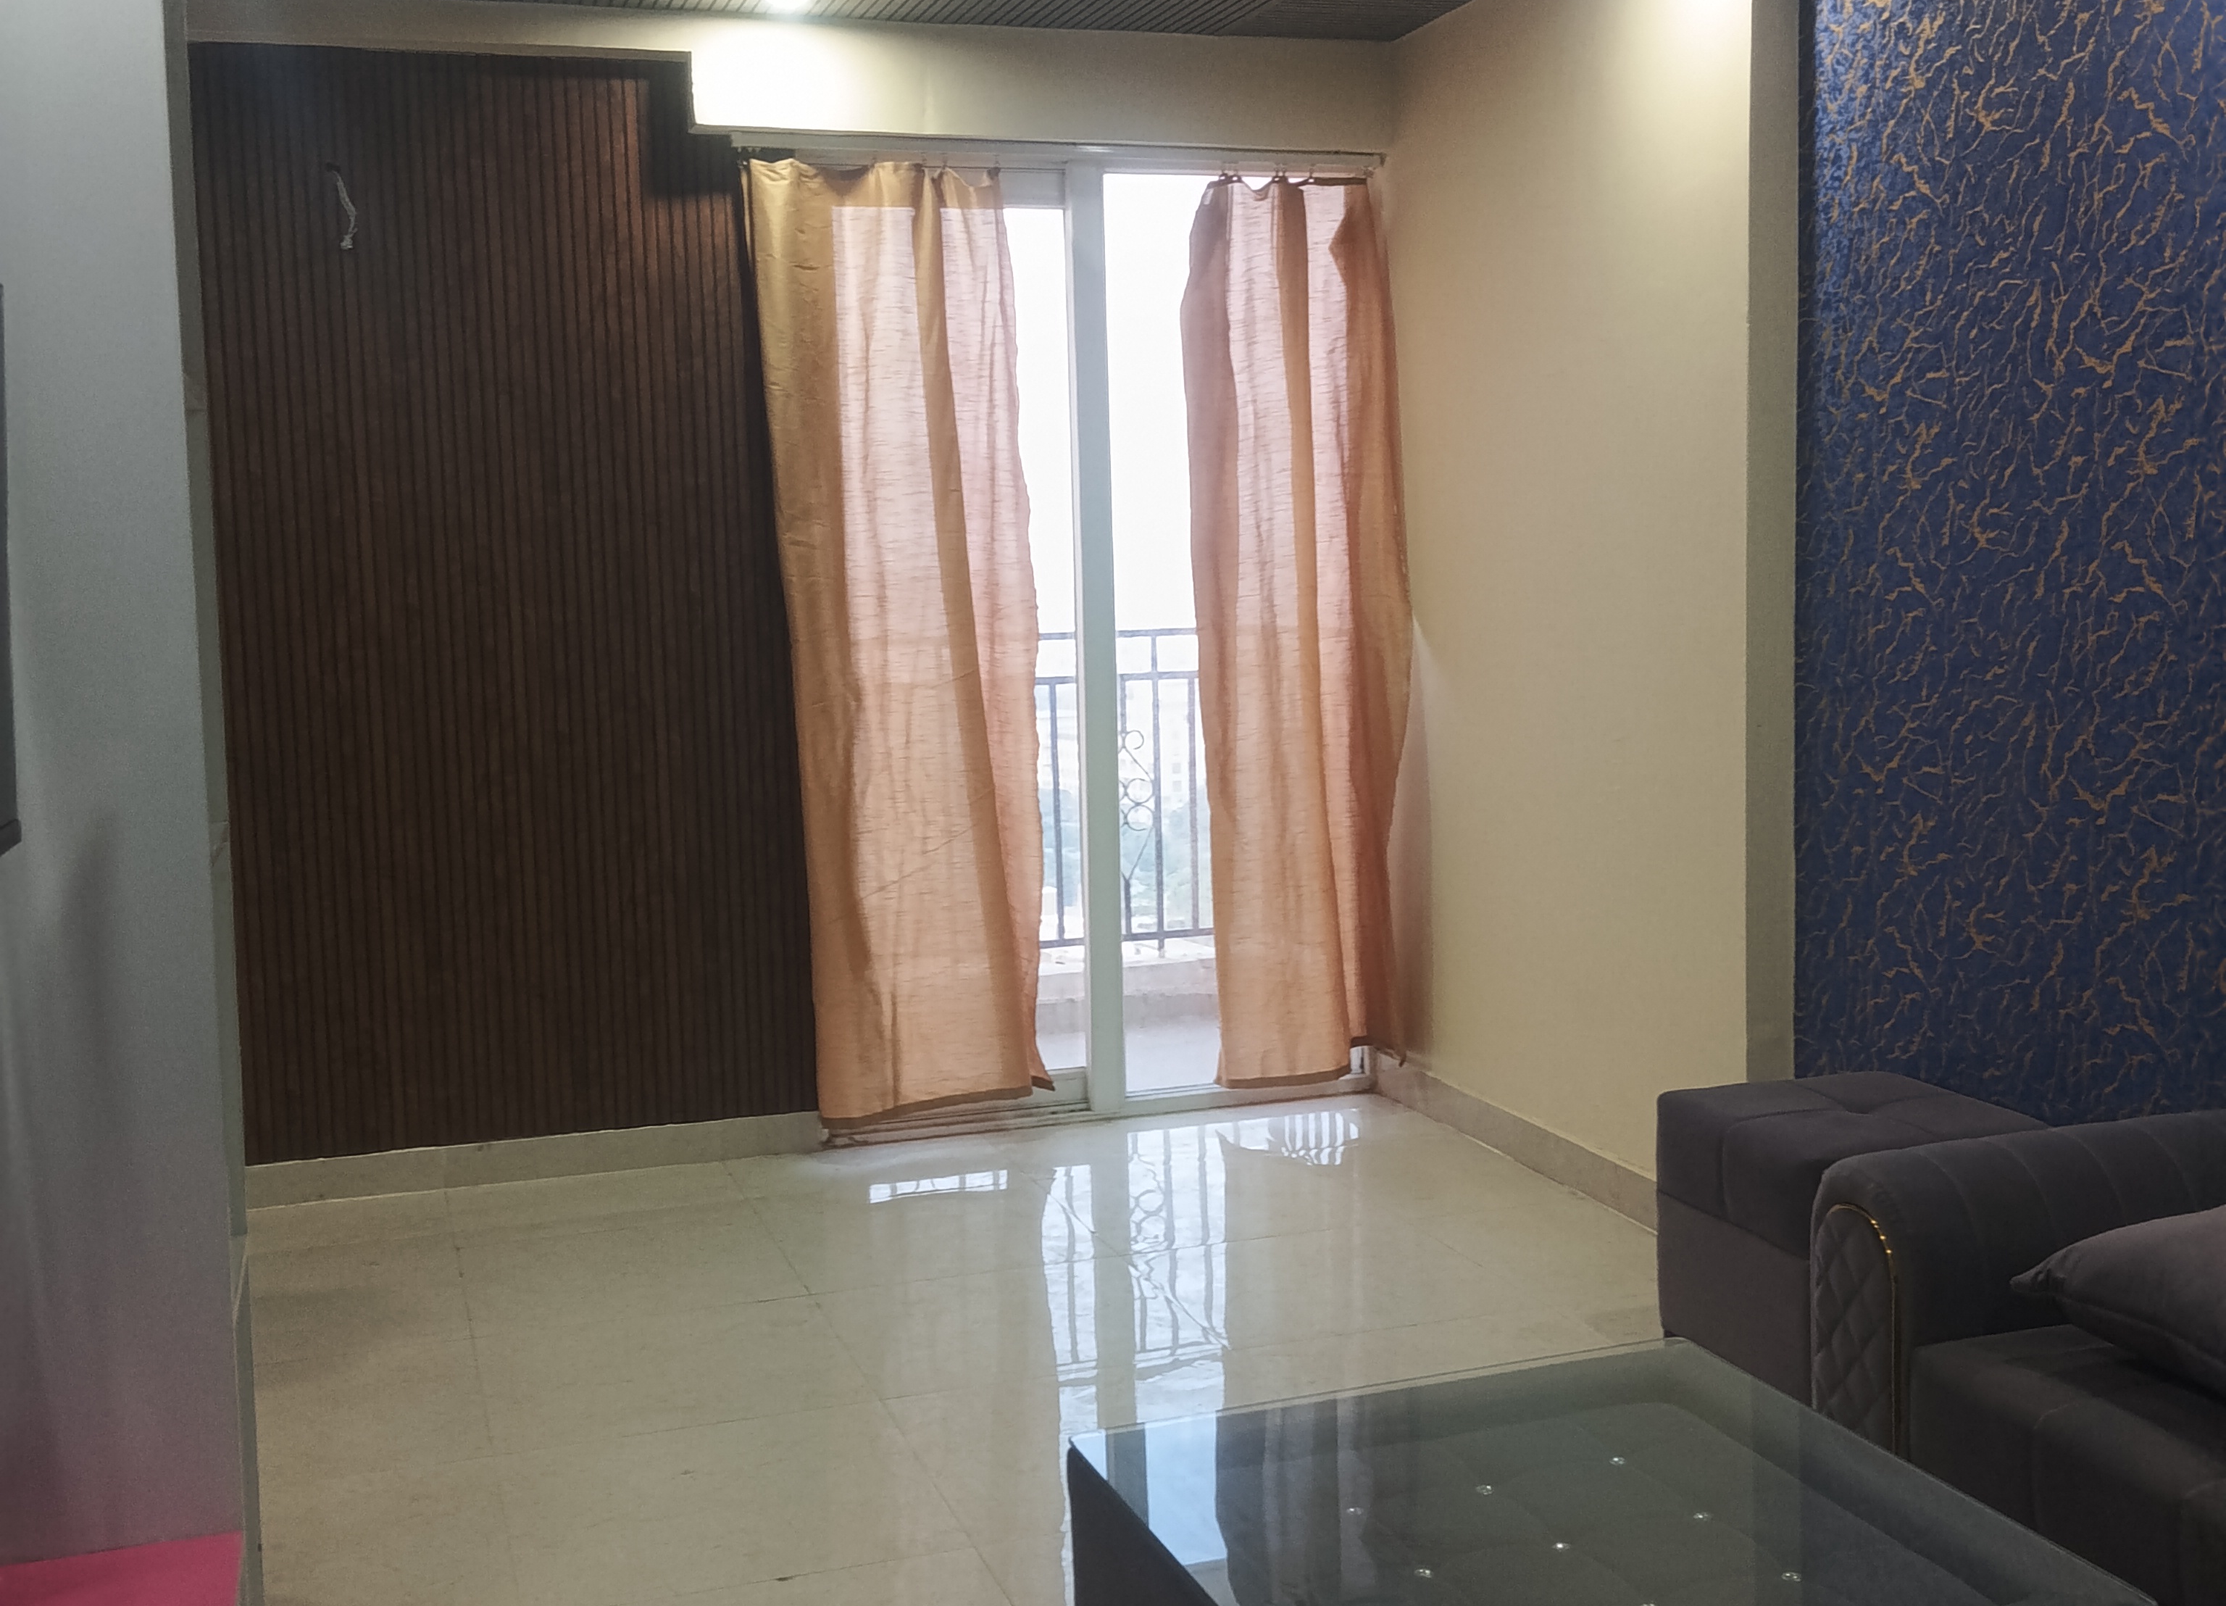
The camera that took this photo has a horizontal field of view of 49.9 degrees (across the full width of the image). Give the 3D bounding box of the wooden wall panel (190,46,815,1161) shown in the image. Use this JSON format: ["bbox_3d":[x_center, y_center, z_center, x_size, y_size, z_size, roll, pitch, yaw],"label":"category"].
[{"bbox_3d":[-1.297,-0.414,5.144,1.280,2.310,0.050,-3,6,-18],"label":"wooden wall panel"}]

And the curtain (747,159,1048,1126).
[{"bbox_3d":[-0.466,-0.335,5.304,0.620,2.100,0.150,-3,6,-18],"label":"curtain"}]

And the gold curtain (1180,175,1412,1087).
[{"bbox_3d":[0.422,-0.384,5.576,0.520,2.090,0.150,-3,6,-18],"label":"gold curtain"}]

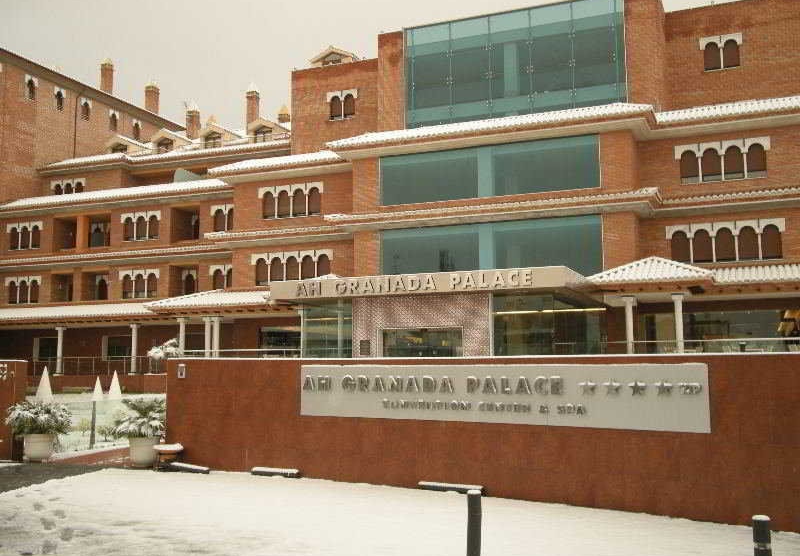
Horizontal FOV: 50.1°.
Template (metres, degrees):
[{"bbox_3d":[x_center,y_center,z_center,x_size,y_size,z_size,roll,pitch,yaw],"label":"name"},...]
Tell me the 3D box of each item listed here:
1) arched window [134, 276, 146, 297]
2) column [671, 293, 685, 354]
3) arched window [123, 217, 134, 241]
[{"bbox_3d":[-14.008,0.474,46.362,0.740,1.340,0.200,-3,-7,21],"label":"arched window"},{"bbox_3d":[9.055,1.761,27.794,0.380,2.455,0.380,-3,-7,22],"label":"column"},{"bbox_3d":[-14.753,-2.614,46.878,0.729,1.386,0.250,-3,-7,22],"label":"arched window"}]

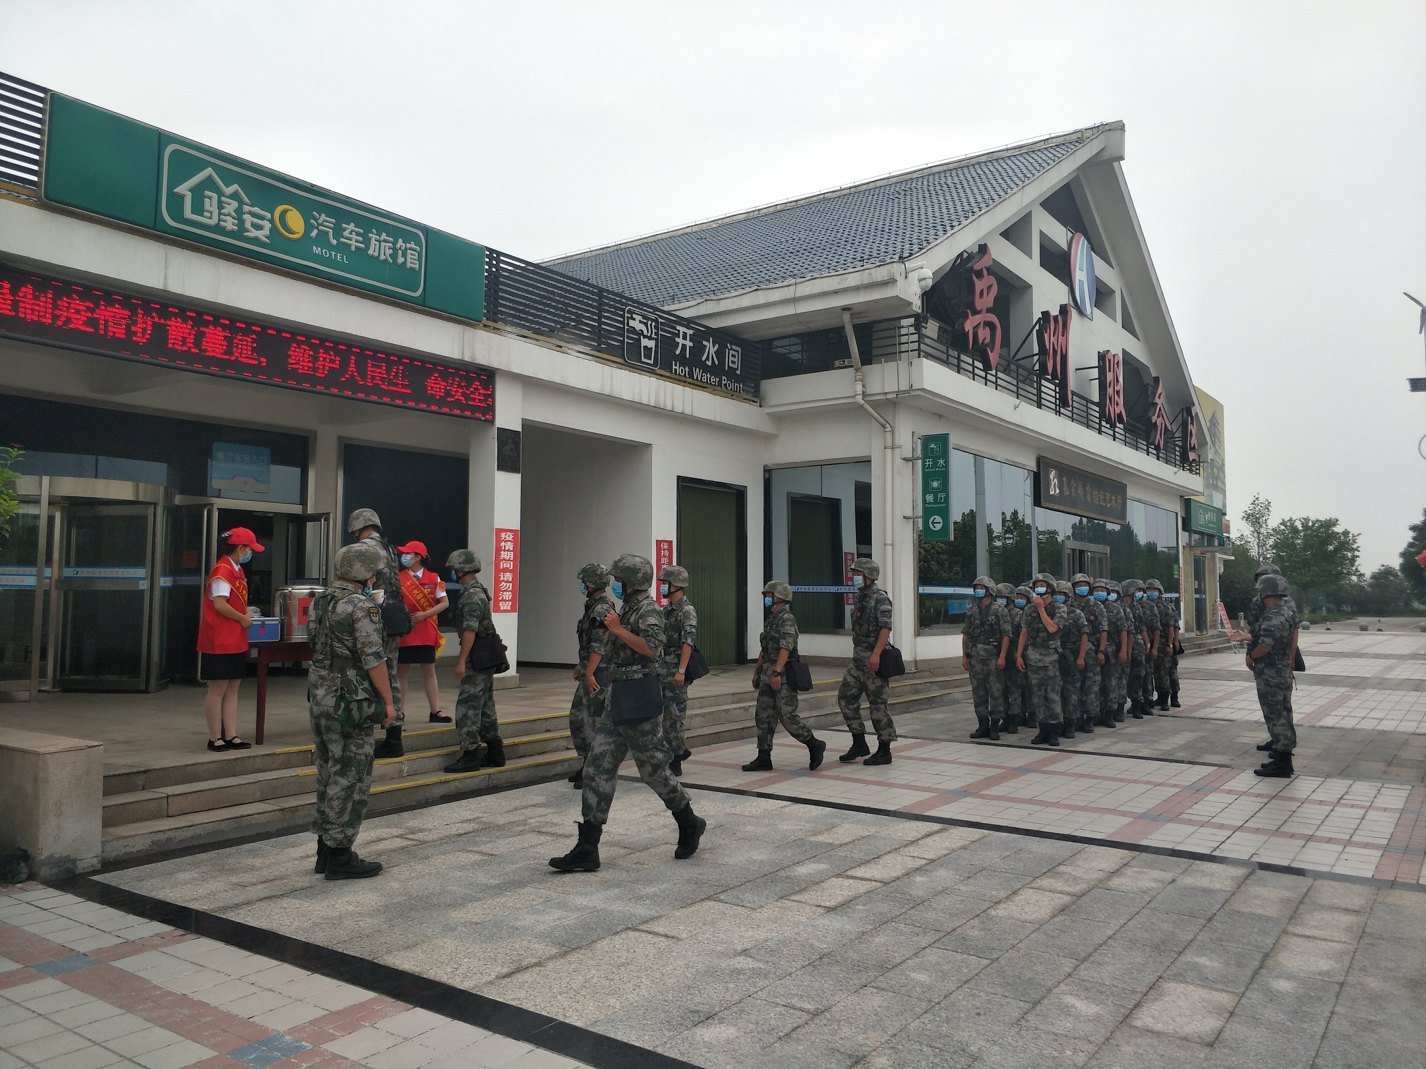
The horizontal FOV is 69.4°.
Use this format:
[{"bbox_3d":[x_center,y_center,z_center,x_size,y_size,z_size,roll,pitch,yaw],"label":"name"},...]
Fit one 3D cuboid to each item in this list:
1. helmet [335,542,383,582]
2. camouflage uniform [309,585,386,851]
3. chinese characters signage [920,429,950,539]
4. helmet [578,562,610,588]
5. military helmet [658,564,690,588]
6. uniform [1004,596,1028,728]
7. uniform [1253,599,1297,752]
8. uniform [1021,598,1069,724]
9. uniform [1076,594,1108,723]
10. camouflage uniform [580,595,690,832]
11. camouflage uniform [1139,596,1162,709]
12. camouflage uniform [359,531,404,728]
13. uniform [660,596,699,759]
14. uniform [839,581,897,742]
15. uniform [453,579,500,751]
[{"bbox_3d":[-1.968,0.152,5.740,0.270,0.215,0.240,3,-4,-40],"label":"helmet"},{"bbox_3d":[-2.022,0.988,5.690,0.360,1.430,0.460,3,-4,-40],"label":"camouflage uniform"},{"bbox_3d":[3.251,-0.694,15.103,0.440,1.580,0.120,-2,-4,37],"label":"chinese characters signage"},{"bbox_3d":[-0.961,0.337,8.300,0.265,0.200,0.235,0,-4,-6],"label":"helmet"},{"bbox_3d":[-0.324,0.357,8.812,0.270,0.190,0.240,2,-3,-22],"label":"military helmet"},{"bbox_3d":[3.346,1.429,11.606,0.500,1.411,0.320,-2,-4,37],"label":"uniform"},{"bbox_3d":[4.903,1.256,8.985,0.350,1.314,0.490,-2,-4,40],"label":"uniform"},{"bbox_3d":[3.540,1.351,11.000,0.490,1.360,0.310,-2,-4,30],"label":"uniform"},{"bbox_3d":[4.265,1.419,11.734,0.500,1.427,0.320,-2,-4,37],"label":"uniform"},{"bbox_3d":[-0.451,0.988,5.950,0.580,1.330,0.480,1,-4,-13],"label":"camouflage uniform"},{"bbox_3d":[5.800,1.590,13.800,0.470,1.460,0.340,-2,-4,36],"label":"camouflage uniform"},{"bbox_3d":[-2.601,0.740,8.000,0.380,1.500,0.470,-3,-5,37],"label":"camouflage uniform"},{"bbox_3d":[-0.286,1.222,8.812,0.320,1.383,0.470,2,-3,-22],"label":"uniform"},{"bbox_3d":[1.419,1.164,9.400,0.420,1.460,0.460,2,-5,-28],"label":"uniform"},{"bbox_3d":[-1.877,1.030,8.164,0.330,1.361,0.480,0,-3,5],"label":"uniform"}]

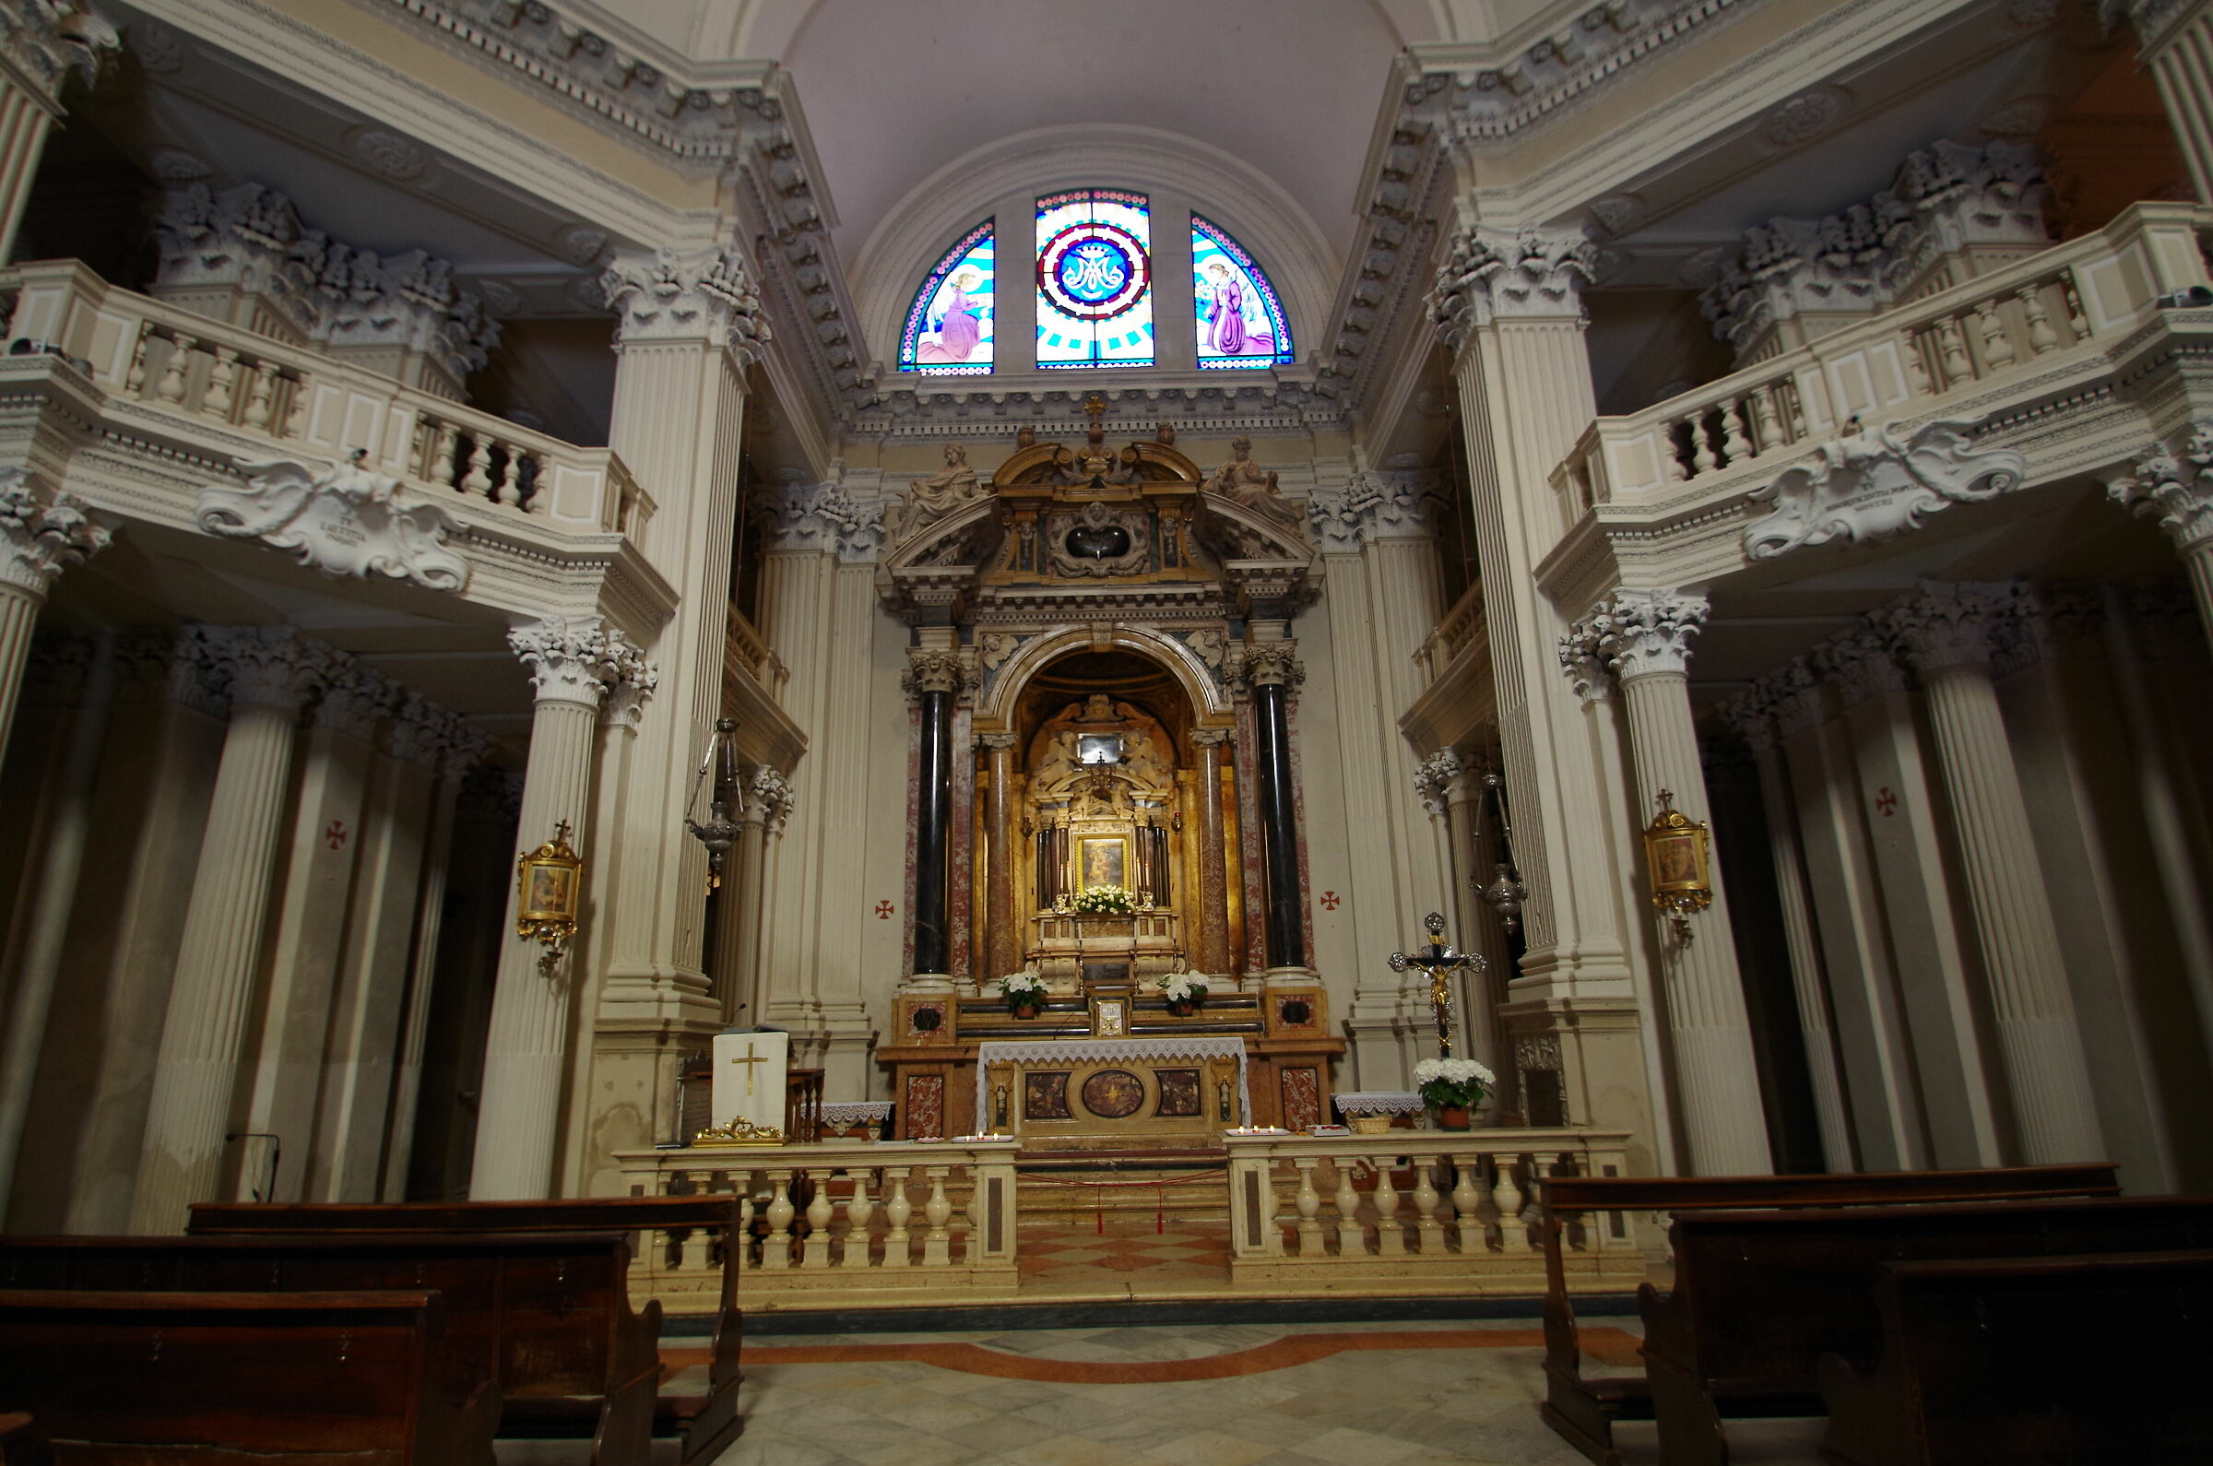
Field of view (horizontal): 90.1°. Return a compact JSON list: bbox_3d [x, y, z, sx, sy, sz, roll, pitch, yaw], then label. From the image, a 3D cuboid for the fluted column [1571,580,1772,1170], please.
[{"bbox_3d":[3.696,1.177,6.965,0.552,4.304,0.552,-1,-15,0],"label":"fluted column"}]

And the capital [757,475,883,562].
[{"bbox_3d":[-3.322,-2.442,12.913,1.376,0.800,0.640,-1,-15,0],"label":"capital"}]

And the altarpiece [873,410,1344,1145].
[{"bbox_3d":[-0.039,0.150,12.380,4.982,8.453,1.288,-1,-15,0],"label":"altarpiece"}]

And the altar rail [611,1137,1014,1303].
[{"bbox_3d":[-1.782,3.001,6.876,2.512,0.800,0.384,-1,-15,0],"label":"altar rail"}]

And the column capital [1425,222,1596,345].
[{"bbox_3d":[3.499,-3.682,9.563,1.185,0.790,1.065,-1,-15,0],"label":"column capital"}]

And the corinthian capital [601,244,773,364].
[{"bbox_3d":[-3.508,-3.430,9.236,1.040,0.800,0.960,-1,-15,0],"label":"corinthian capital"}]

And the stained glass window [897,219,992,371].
[{"bbox_3d":[-2.027,-5.628,14.128,1.180,2.262,0.096,-1,-15,0],"label":"stained glass window"}]

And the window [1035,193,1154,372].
[{"bbox_3d":[-0.168,-6.165,14.939,1.538,2.800,0.189,-1,-15,0],"label":"window"}]

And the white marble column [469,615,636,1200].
[{"bbox_3d":[-3.576,1.340,6.972,0.552,4.304,0.552,-1,-15,0],"label":"white marble column"}]

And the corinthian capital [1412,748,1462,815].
[{"bbox_3d":[3.561,0.538,11.679,0.528,0.600,0.528,-1,-15,0],"label":"corinthian capital"}]

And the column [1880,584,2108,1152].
[{"bbox_3d":[5.959,1.221,7.223,0.636,4.426,0.636,-1,-15,0],"label":"column"}]

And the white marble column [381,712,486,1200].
[{"bbox_3d":[-5.801,2.047,9.268,0.636,4.426,0.636,-1,-15,0],"label":"white marble column"}]

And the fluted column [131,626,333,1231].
[{"bbox_3d":[-5.708,1.433,7.111,0.552,4.384,0.552,-1,-15,0],"label":"fluted column"}]

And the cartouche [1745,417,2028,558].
[{"bbox_3d":[4.587,-1.497,6.649,0.275,0.722,1.409,13,-21,-43],"label":"cartouche"}]

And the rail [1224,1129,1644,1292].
[{"bbox_3d":[1.964,2.917,6.872,2.512,0.800,0.384,-1,-15,0],"label":"rail"}]

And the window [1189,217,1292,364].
[{"bbox_3d":[1.830,-5.980,14.866,1.254,2.405,0.189,-1,-15,0],"label":"window"}]

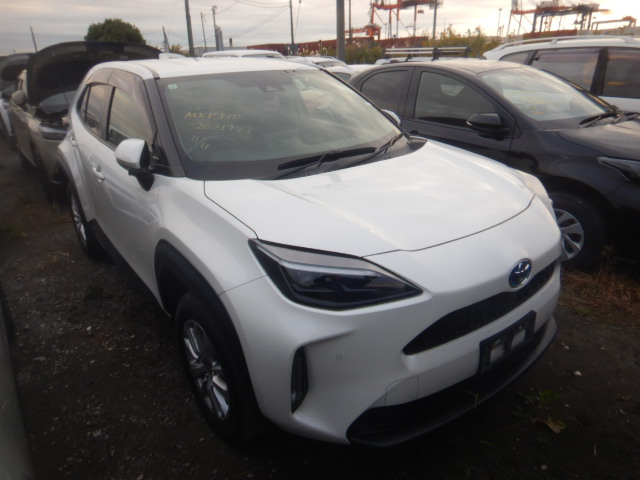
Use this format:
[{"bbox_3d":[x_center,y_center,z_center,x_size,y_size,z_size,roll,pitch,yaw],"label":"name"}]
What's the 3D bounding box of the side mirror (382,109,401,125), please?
[{"bbox_3d":[0.437,-0.736,2.974,0.155,0.210,0.220,-17,26,-34],"label":"side mirror"}]

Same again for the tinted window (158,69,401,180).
[{"bbox_3d":[-0.173,-0.672,2.392,1.360,0.140,0.800,-18,59,-34],"label":"tinted window"}]

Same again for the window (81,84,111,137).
[{"bbox_3d":[-1.466,-0.845,2.866,0.090,0.350,0.800,6,12,-40],"label":"window"}]

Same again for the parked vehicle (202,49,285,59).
[{"bbox_3d":[-2.075,-3.539,10.583,1.720,1.780,4.300,-18,27,-34],"label":"parked vehicle"}]

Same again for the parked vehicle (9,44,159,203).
[{"bbox_3d":[-3.621,-1.961,6.818,1.760,1.780,4.250,-18,27,-34],"label":"parked vehicle"}]

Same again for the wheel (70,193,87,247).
[{"bbox_3d":[-1.971,-0.188,3.794,0.155,0.438,0.438,-17,26,-34],"label":"wheel"}]

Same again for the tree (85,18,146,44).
[{"bbox_3d":[-14.608,-13.511,32.385,5.000,4.770,5.000,-11,24,-20],"label":"tree"}]

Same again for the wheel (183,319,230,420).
[{"bbox_3d":[-0.416,0.526,1.890,0.155,0.438,0.438,-17,26,-34],"label":"wheel"}]

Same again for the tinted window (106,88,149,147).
[{"bbox_3d":[-1.017,-0.628,2.357,0.080,0.370,0.880,-3,18,-38],"label":"tinted window"}]

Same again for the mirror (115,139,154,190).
[{"bbox_3d":[-0.875,-0.339,2.065,0.155,0.210,0.220,-17,26,-34],"label":"mirror"}]

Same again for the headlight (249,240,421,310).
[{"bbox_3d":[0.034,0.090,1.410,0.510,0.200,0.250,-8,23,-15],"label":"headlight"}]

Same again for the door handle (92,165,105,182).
[{"bbox_3d":[-1.323,-0.392,2.642,0.060,0.065,0.220,-18,27,-34],"label":"door handle"}]

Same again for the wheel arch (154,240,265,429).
[{"bbox_3d":[-0.462,0.336,1.788,0.140,0.520,0.910,-17,26,-34],"label":"wheel arch"}]

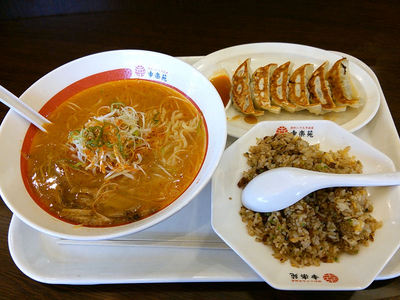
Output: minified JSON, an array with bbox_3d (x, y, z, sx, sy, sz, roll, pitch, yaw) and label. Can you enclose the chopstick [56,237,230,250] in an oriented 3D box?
[{"bbox_3d":[-0.037,0.091,0.341,0.213,0.007,0.013,0,56,4],"label":"chopstick"}]

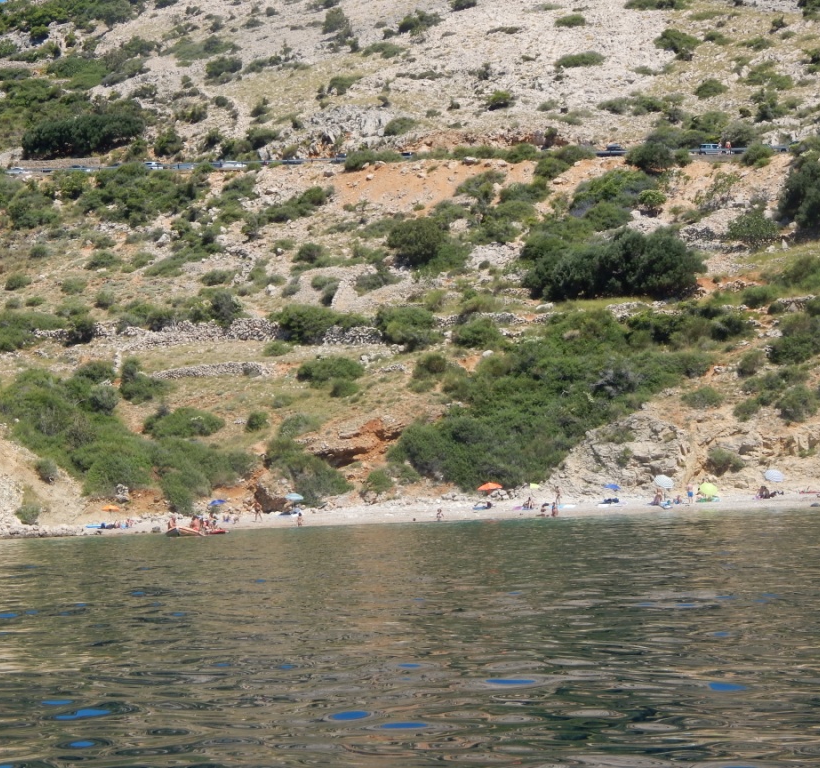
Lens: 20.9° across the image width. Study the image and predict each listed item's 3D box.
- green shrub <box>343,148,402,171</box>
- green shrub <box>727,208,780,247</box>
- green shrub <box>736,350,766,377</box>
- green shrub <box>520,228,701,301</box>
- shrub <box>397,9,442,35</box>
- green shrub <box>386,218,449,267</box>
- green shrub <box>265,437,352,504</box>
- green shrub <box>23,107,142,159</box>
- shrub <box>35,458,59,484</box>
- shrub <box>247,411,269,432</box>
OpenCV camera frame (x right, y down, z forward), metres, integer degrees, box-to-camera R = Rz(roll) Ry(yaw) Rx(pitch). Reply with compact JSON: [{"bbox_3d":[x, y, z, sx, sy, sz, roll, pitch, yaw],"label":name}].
[{"bbox_3d":[-5.314,-32.612,323.000,8.440,2.750,4.500,-3,-3,-1],"label":"green shrub"},{"bbox_3d":[42.020,-19.120,271.000,6.230,4.150,4.980,-2,-3,0],"label":"green shrub"},{"bbox_3d":[35.860,-2.150,233.000,2.940,2.520,2.650,-2,-3,0],"label":"green shrub"},{"bbox_3d":[22.289,-13.089,243.000,19.930,7.100,11.000,-3,-3,5],"label":"green shrub"},{"bbox_3d":[1.735,-62.819,385.000,7.460,4.040,5.000,-3,-3,1],"label":"shrub"},{"bbox_3d":[0.860,-17.600,274.000,7.290,5.680,6.560,-2,-3,0],"label":"green shrub"},{"bbox_3d":[-9.287,8.000,204.000,8.000,5.840,5.500,-2,-3,-3],"label":"green shrub"},{"bbox_3d":[-48.560,-37.260,330.000,18.150,7.140,9.070,-2,-3,0],"label":"green shrub"},{"bbox_3d":[-33.710,8.120,206.000,2.140,2.230,2.030,-2,-3,0],"label":"shrub"},{"bbox_3d":[-14.524,3.583,212.000,2.010,1.830,1.900,-2,-3,-4],"label":"shrub"}]

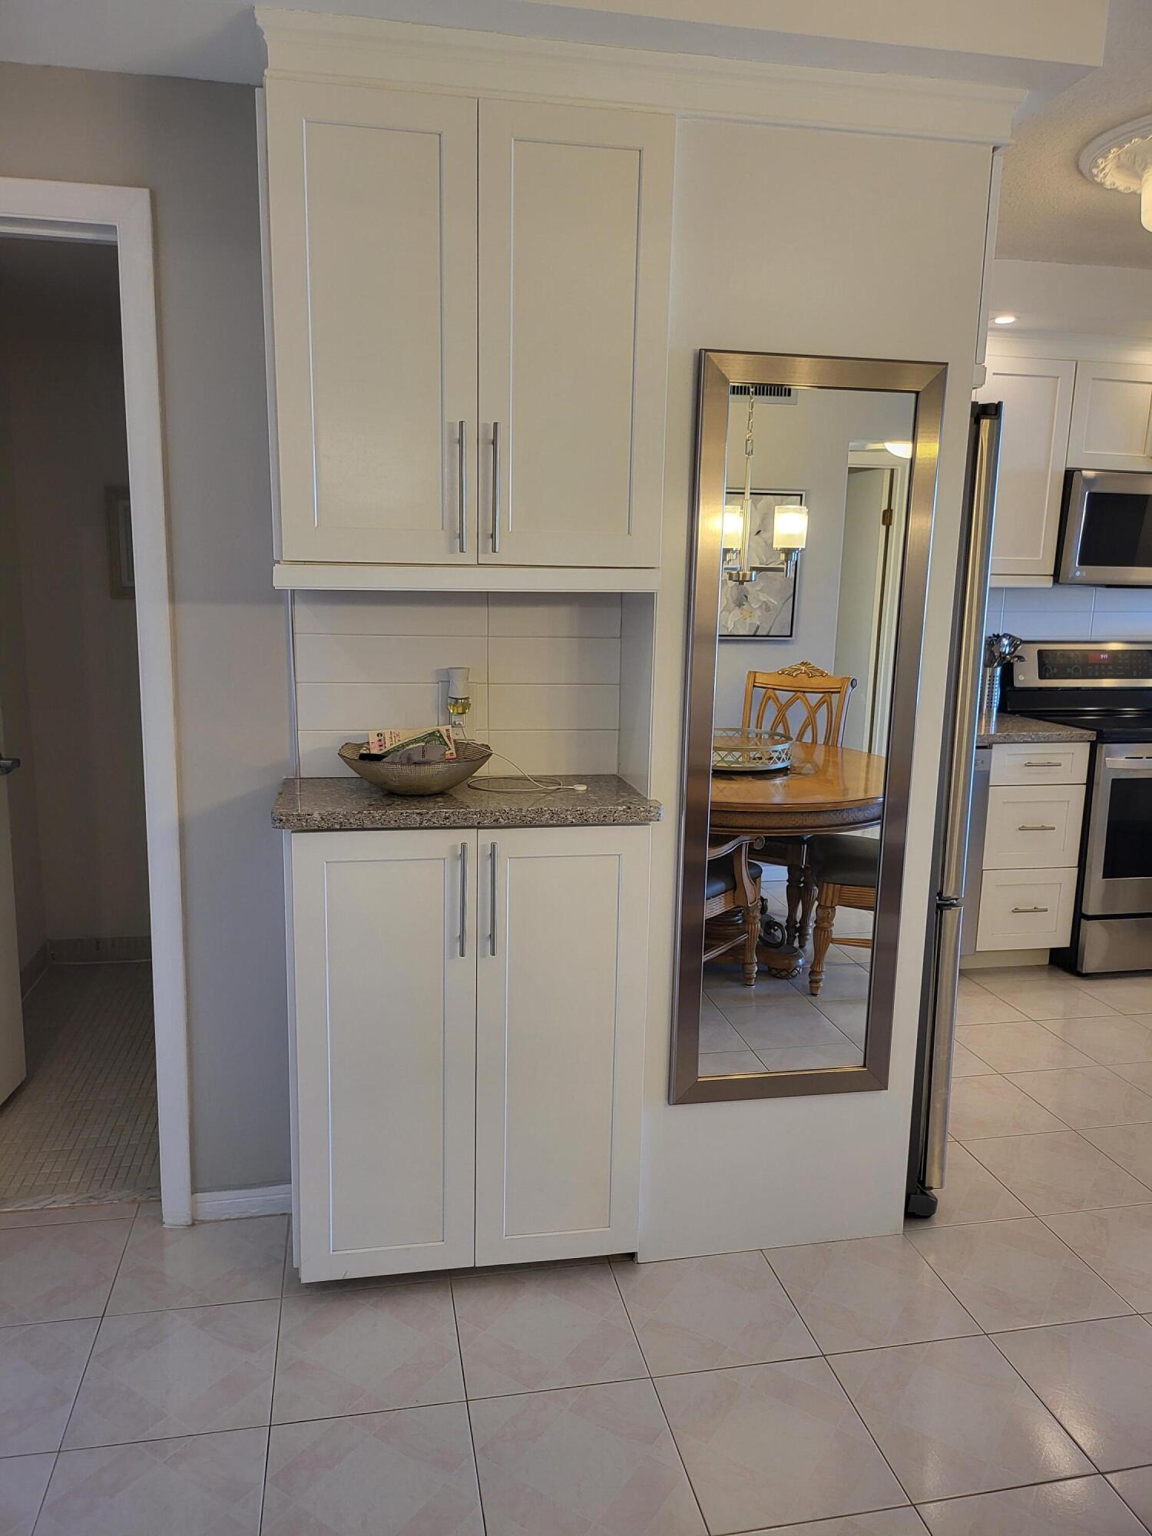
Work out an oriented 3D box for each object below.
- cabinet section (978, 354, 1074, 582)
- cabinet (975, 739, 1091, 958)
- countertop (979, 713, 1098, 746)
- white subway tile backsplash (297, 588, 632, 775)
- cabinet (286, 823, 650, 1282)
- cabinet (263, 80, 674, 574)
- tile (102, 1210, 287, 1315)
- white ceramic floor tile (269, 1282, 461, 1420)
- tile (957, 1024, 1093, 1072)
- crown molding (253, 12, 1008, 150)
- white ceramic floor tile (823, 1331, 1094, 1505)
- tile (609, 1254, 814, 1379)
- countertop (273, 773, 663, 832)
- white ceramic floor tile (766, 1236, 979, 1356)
[{"bbox_3d":[1.587,-1.119,4.052,0.387,0.767,0.332,-1,10,-10],"label":"cabinet section"},{"bbox_3d":[1.601,0.282,4.172,0.390,0.866,0.606,-1,10,-11],"label":"cabinet"},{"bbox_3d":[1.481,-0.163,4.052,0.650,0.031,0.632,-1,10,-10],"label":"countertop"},{"bbox_3d":[-0.238,-0.179,2.250,0.688,0.403,0.013,-1,10,-11],"label":"white subway tile backsplash"},{"bbox_3d":[-0.229,0.542,2.226,0.696,0.942,0.314,-1,10,-11],"label":"cabinet"},{"bbox_3d":[-0.201,-0.764,1.990,0.684,0.769,0.310,-1,10,-10],"label":"cabinet"},{"bbox_3d":[-0.774,1.031,2.241,0.330,0.010,0.317,-1,10,-11],"label":"tile"},{"bbox_3d":[-0.385,1.082,1.986,0.328,0.010,0.328,-1,10,-11],"label":"white ceramic floor tile"},{"bbox_3d":[1.386,0.877,3.336,0.330,0.010,0.330,-1,10,-11],"label":"tile"},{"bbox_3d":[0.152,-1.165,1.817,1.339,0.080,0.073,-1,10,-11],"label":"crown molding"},{"bbox_3d":[0.660,1.127,1.859,0.328,0.010,0.328,-1,10,-11],"label":"white ceramic floor tile"},{"bbox_3d":[0.269,1.073,2.117,0.330,0.010,0.330,-1,10,-11],"label":"tile"},{"bbox_3d":[-0.219,0.062,2.124,0.718,0.031,0.333,-1,10,-10],"label":"countertop"},{"bbox_3d":[0.596,1.068,2.180,0.330,0.010,0.330,-1,10,-11],"label":"white ceramic floor tile"}]

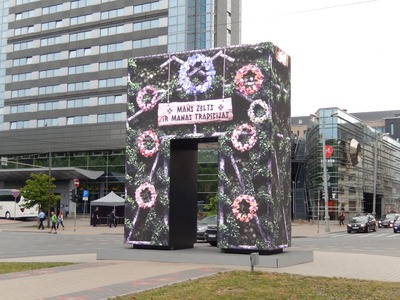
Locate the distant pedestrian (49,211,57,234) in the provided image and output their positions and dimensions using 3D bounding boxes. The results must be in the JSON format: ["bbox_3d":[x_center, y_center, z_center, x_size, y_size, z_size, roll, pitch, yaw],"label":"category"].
[{"bbox_3d":[-11.240,5.574,45.000,0.500,1.700,0.500,3,-6,-23],"label":"distant pedestrian"}]

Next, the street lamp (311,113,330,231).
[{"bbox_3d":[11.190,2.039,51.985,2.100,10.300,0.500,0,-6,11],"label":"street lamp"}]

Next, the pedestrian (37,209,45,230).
[{"bbox_3d":[-13.852,6.117,51.500,0.500,1.750,0.550,-3,-7,37],"label":"pedestrian"}]

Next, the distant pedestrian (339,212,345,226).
[{"bbox_3d":[18.609,9.087,77.500,0.550,1.740,0.420,-1,-6,17],"label":"distant pedestrian"}]

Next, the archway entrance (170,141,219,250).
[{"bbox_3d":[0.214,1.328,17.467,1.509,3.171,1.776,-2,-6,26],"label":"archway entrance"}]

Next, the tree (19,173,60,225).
[{"bbox_3d":[-15.009,4.686,55.738,3.750,5.050,3.700,1,-5,0],"label":"tree"}]

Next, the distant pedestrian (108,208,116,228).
[{"bbox_3d":[-8.211,6.437,55.300,0.500,1.740,0.520,1,-5,-6],"label":"distant pedestrian"}]

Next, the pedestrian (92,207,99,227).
[{"bbox_3d":[-9.637,6.215,54.500,0.420,1.770,0.520,-4,-7,41],"label":"pedestrian"}]

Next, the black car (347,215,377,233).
[{"bbox_3d":[13.902,6.305,50.447,1.800,1.490,4.400,-2,-6,27],"label":"black car"}]

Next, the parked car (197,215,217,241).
[{"bbox_3d":[1.493,4.487,32.926,1.840,1.600,4.450,-2,-6,25],"label":"parked car"}]

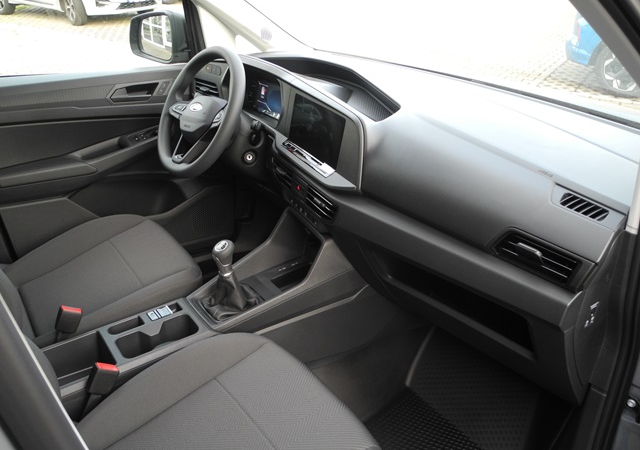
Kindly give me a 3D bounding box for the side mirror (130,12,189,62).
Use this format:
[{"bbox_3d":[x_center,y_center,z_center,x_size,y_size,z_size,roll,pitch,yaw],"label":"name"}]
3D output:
[{"bbox_3d":[-0.571,-0.678,1.849,0.215,0.168,0.110,21,33,27],"label":"side mirror"}]

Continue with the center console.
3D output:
[{"bbox_3d":[-0.272,0.228,1.277,0.860,0.370,0.250,-19,37,-36],"label":"center console"}]

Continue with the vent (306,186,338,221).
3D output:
[{"bbox_3d":[0.018,-0.051,1.249,0.035,0.046,0.117,4,24,-36],"label":"vent"}]

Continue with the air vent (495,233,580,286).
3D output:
[{"bbox_3d":[0.374,0.064,0.879,0.135,0.058,0.035,31,2,38],"label":"air vent"}]

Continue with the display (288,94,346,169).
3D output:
[{"bbox_3d":[-0.001,-0.222,1.236,0.020,0.120,0.218,-4,29,-34],"label":"display"}]

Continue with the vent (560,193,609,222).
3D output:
[{"bbox_3d":[0.446,-0.025,0.865,0.084,0.028,0.020,35,2,42],"label":"vent"}]

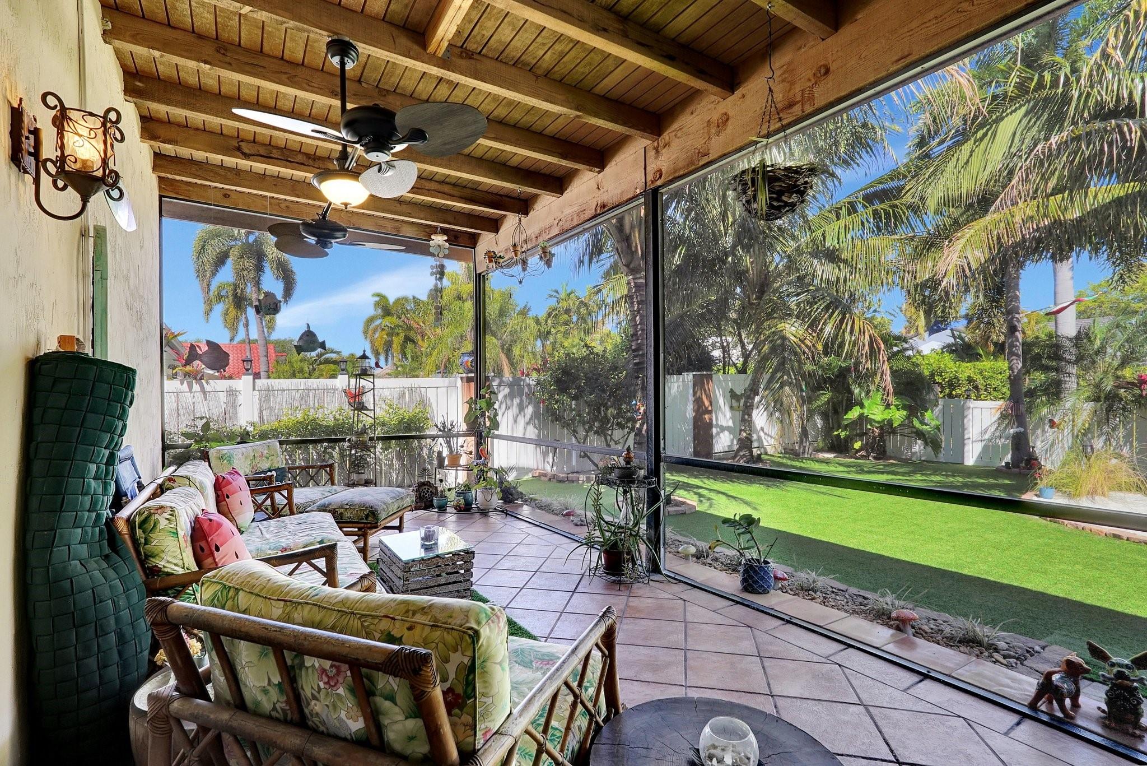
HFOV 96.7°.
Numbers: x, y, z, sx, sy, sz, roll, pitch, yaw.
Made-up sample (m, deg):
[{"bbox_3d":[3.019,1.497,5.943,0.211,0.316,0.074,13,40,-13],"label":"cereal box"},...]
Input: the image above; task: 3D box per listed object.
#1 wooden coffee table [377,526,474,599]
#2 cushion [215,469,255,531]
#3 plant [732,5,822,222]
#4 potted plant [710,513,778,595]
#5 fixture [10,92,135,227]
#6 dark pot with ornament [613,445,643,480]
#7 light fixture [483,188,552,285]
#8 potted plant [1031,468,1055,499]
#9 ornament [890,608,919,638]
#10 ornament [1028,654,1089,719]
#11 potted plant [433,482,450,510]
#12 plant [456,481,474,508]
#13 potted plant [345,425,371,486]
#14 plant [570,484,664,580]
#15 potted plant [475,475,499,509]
[{"bbox_3d":[-0.957,1.200,3.285,0.450,0.325,0.630,1,-3,-34],"label":"wooden coffee table"},{"bbox_3d":[-2.185,0.750,3.315,0.160,0.385,0.390,-18,6,-25],"label":"cushion"},{"bbox_3d":[0.939,-1.272,2.407,0.400,1.045,0.410,1,-3,-34],"label":"plant"},{"bbox_3d":[1.129,1.113,3.388,0.430,0.500,0.370,-1,-2,14],"label":"potted plant"},{"bbox_3d":[-1.256,-0.567,1.282,0.210,0.310,0.180,2,-3,-34],"label":"fixture"},{"bbox_3d":[0.362,0.532,3.400,0.200,0.225,0.200,0,-2,0],"label":"dark pot with ornament"},{"bbox_3d":[-0.436,-1.158,4.030,0.500,0.720,0.500,2,-3,-34],"label":"light fixture"},{"bbox_3d":[5.623,1.206,6.100,0.250,0.355,0.250,0,-3,0],"label":"potted plant"},{"bbox_3d":[1.772,1.258,2.696,0.120,0.135,0.120,1,-3,-34],"label":"ornament"},{"bbox_3d":[1.944,1.183,2.039,0.190,0.225,0.120,-2,-3,37],"label":"ornament"},{"bbox_3d":[-1.268,1.087,4.890,0.155,0.275,0.155,0,-3,0],"label":"potted plant"},{"bbox_3d":[-1.063,1.090,4.980,0.170,0.260,0.170,0,-3,0],"label":"plant"},{"bbox_3d":[-1.961,0.666,4.650,0.220,0.520,0.220,0,-3,0],"label":"potted plant"},{"bbox_3d":[0.310,1.045,3.580,0.630,0.620,0.540,0,-2,0],"label":"plant"},{"bbox_3d":[-1.001,1.250,5.837,0.270,0.370,0.270,0,-2,0],"label":"potted plant"}]

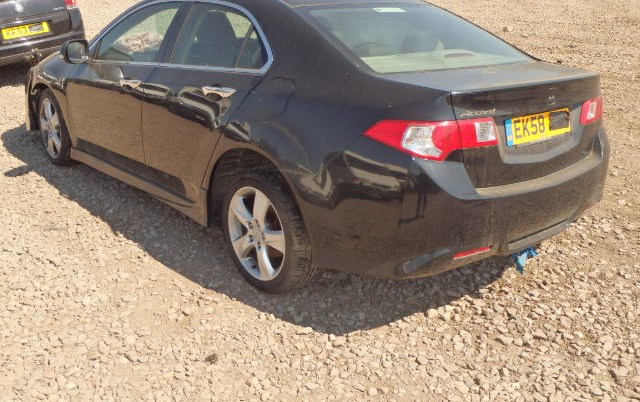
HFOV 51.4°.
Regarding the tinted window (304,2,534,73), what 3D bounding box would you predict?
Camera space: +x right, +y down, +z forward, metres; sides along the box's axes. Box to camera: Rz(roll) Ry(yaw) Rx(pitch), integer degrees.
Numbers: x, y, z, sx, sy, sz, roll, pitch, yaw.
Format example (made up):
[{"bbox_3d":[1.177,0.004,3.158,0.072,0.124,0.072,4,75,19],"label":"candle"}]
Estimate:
[{"bbox_3d":[0.515,-0.843,3.366,1.208,0.074,0.681,-14,47,-39],"label":"tinted window"}]

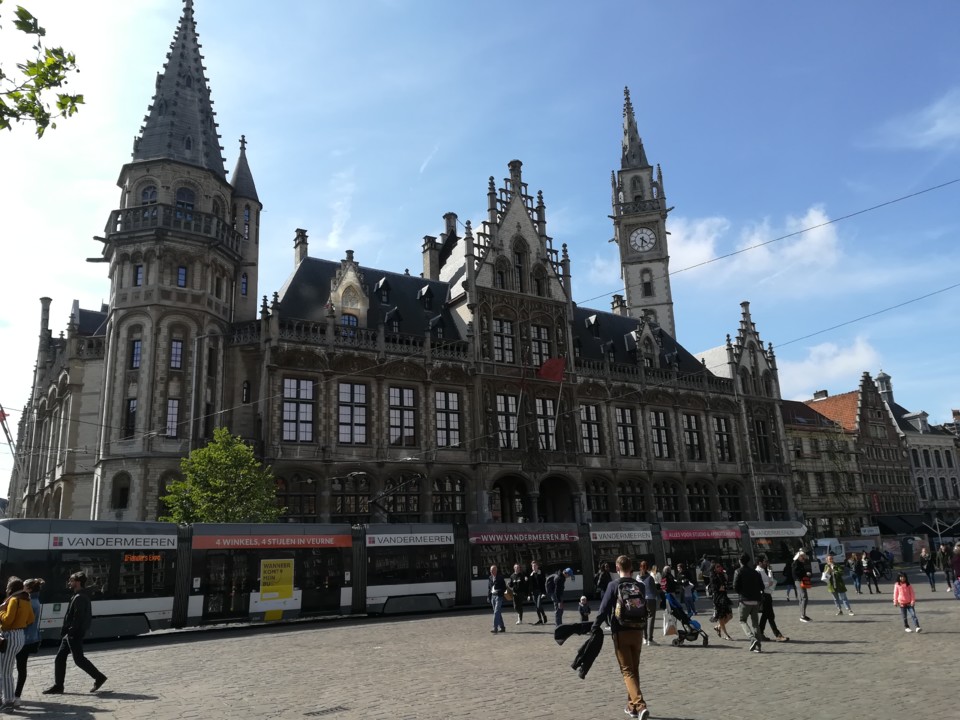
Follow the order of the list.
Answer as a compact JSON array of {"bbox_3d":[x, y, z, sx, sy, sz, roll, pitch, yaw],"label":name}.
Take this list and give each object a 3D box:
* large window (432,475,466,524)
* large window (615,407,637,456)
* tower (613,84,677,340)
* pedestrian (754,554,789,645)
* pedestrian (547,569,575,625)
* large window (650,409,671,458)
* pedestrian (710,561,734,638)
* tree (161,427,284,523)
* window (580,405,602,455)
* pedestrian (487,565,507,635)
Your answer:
[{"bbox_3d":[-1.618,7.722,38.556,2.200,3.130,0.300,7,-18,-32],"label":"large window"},{"bbox_3d":[11.172,5.524,54.825,1.769,3.581,0.300,7,-18,-34],"label":"large window"},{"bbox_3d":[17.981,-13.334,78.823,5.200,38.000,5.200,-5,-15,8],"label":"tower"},{"bbox_3d":[6.085,4.970,15.129,0.660,1.750,0.500,-7,-16,16],"label":"pedestrian"},{"bbox_3d":[2.177,6.514,19.709,0.800,1.600,0.520,-4,-15,5],"label":"pedestrian"},{"bbox_3d":[12.114,4.985,48.404,1.550,3.322,0.300,7,-18,-32],"label":"large window"},{"bbox_3d":[5.290,5.251,15.711,0.550,1.610,0.450,-9,-16,21],"label":"pedestrian"},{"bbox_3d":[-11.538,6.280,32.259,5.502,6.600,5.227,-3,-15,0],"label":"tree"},{"bbox_3d":[8.068,5.035,52.261,1.700,3.720,0.300,7,-18,-31],"label":"window"},{"bbox_3d":[0.453,6.541,19.808,0.500,1.727,0.380,-12,-17,33],"label":"pedestrian"}]

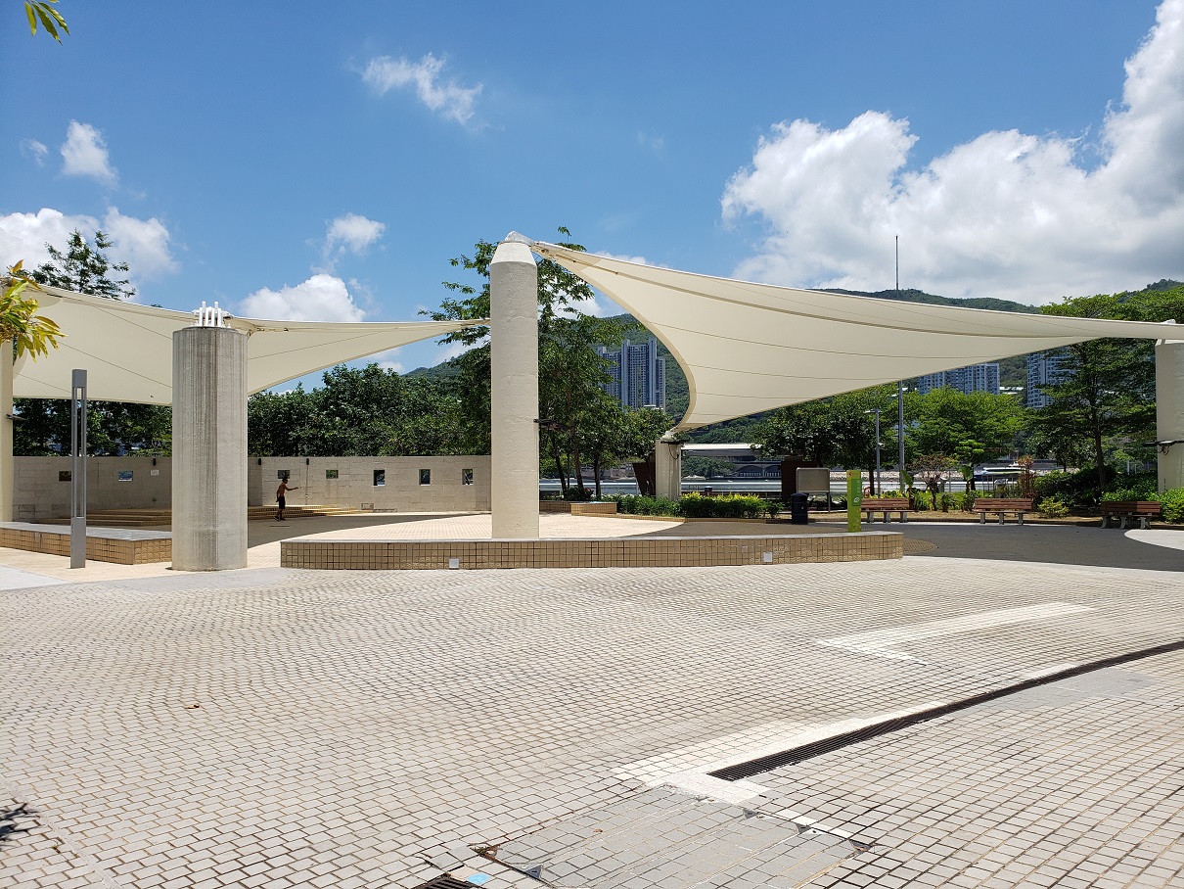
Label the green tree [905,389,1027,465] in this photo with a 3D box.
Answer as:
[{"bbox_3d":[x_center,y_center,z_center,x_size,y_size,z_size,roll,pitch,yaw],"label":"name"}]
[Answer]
[{"bbox_3d":[16.832,0.200,40.000,5.300,5.460,5.000,0,-1,0],"label":"green tree"}]

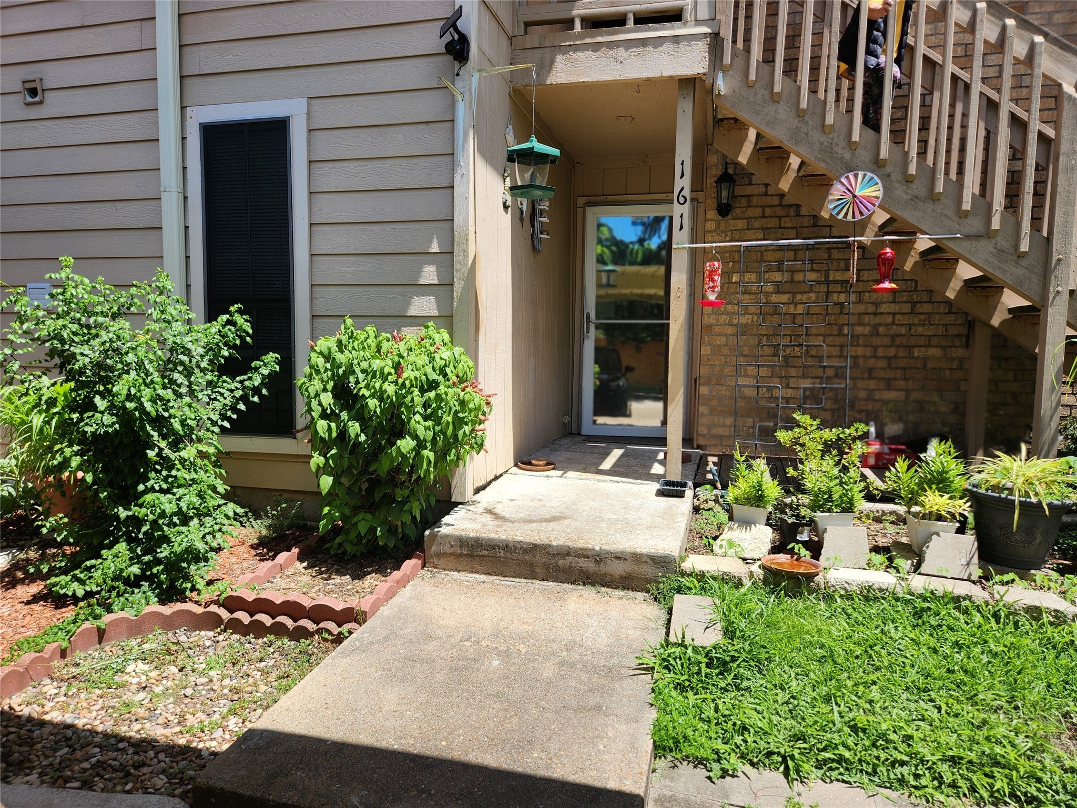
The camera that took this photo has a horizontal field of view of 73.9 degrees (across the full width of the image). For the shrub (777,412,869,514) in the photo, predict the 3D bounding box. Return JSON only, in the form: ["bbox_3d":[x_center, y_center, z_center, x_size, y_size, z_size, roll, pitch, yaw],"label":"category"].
[{"bbox_3d":[1.462,0.309,3.680,0.470,0.500,0.420,3,6,19],"label":"shrub"}]

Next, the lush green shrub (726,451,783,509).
[{"bbox_3d":[1.118,0.394,3.707,0.300,0.300,0.280,2,5,14],"label":"lush green shrub"}]

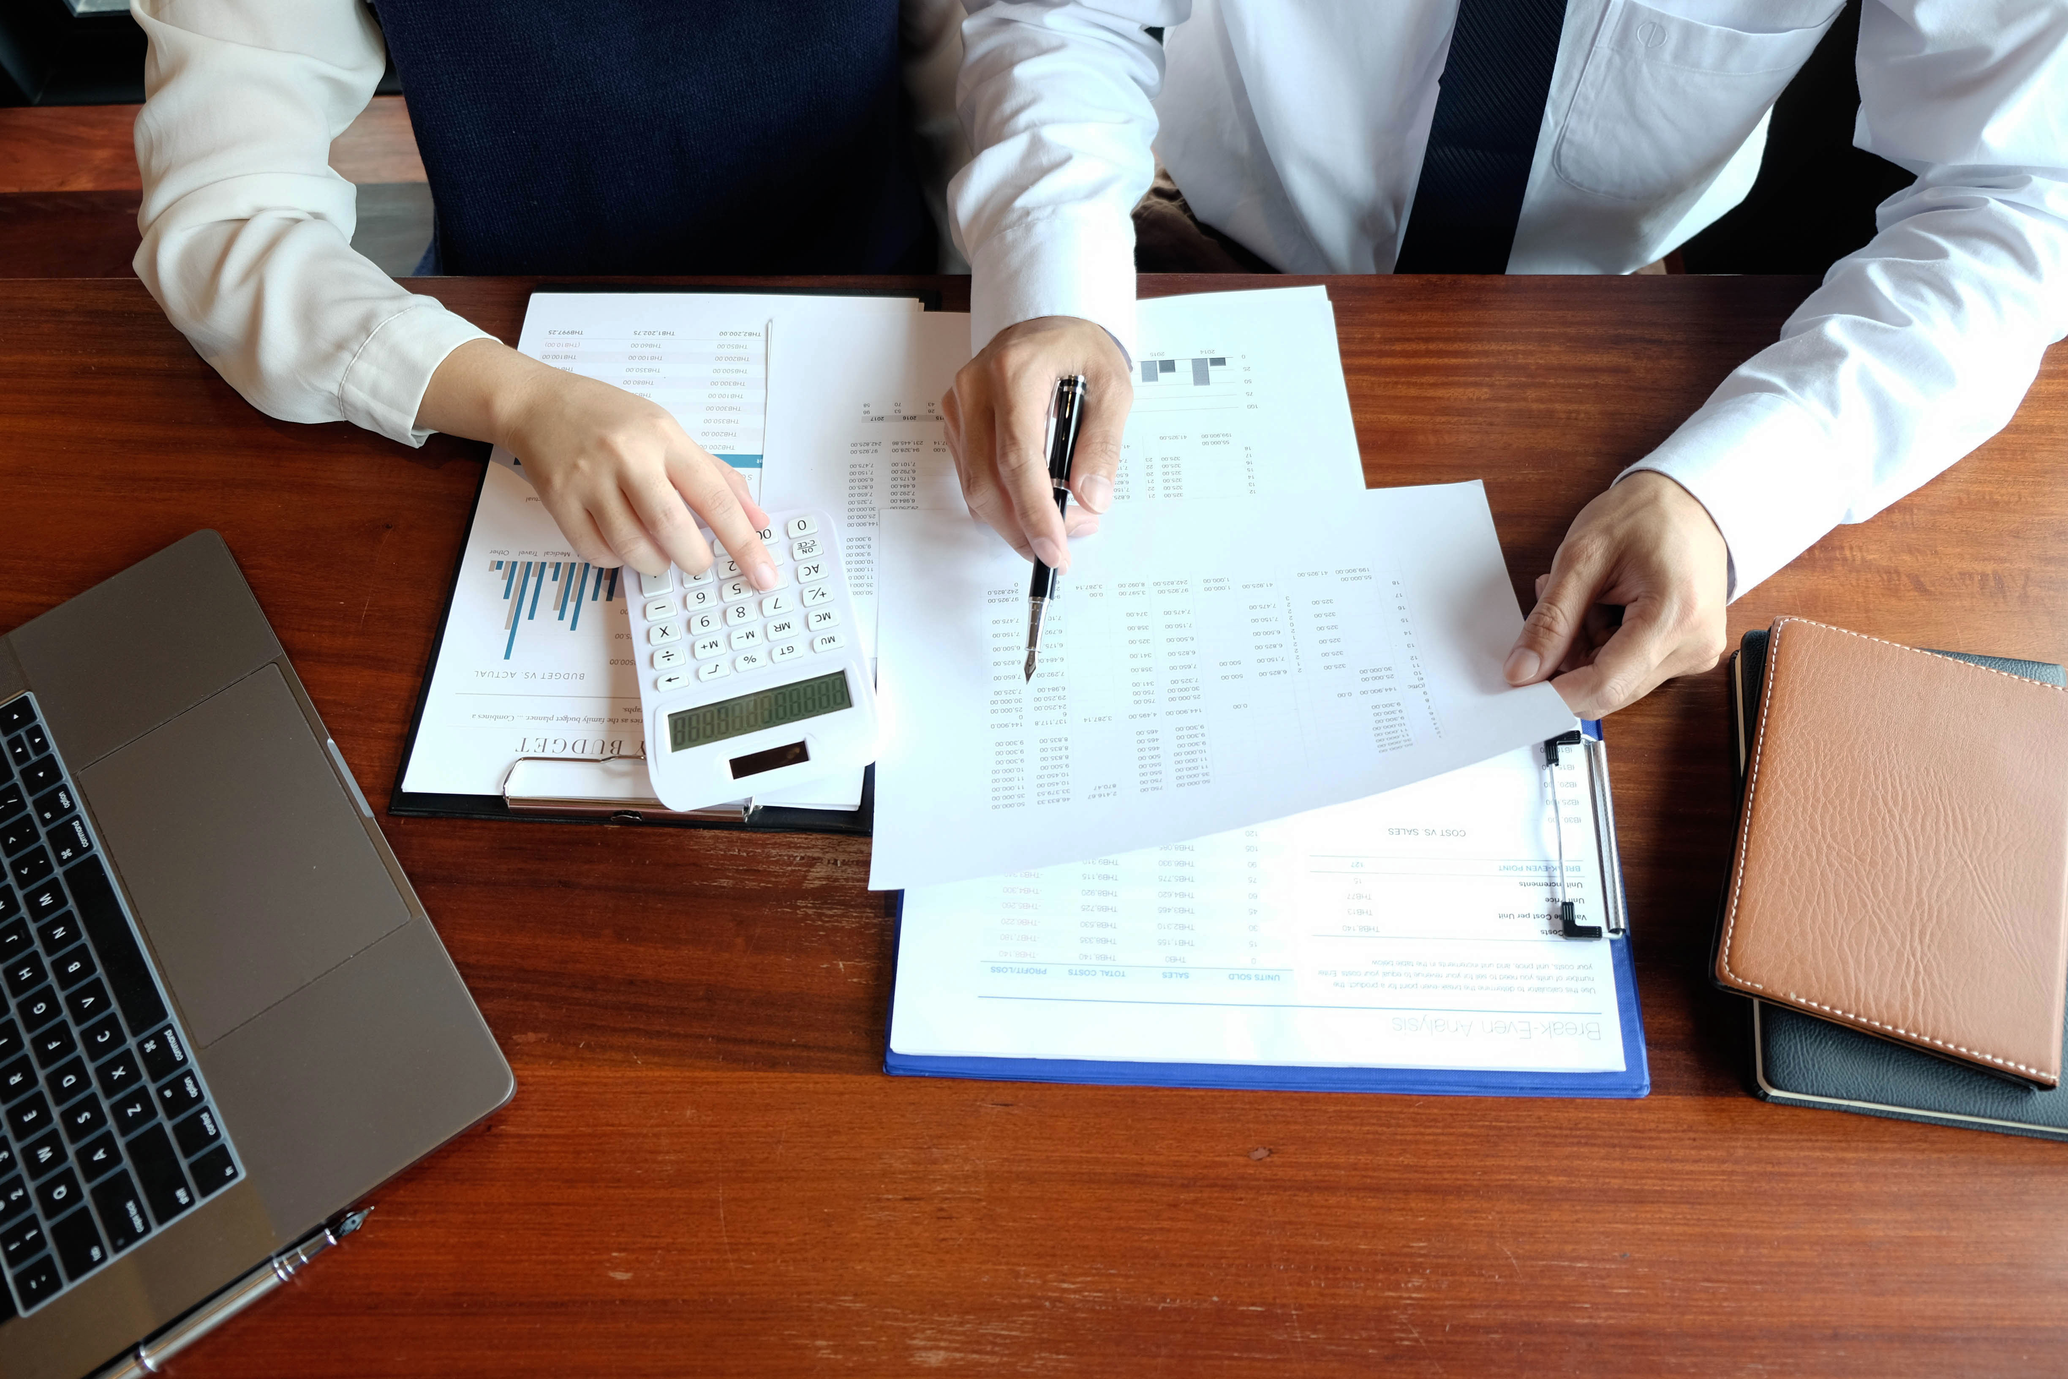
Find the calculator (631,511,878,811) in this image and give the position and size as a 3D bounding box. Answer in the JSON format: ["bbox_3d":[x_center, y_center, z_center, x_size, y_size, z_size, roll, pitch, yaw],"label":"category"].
[{"bbox_3d":[-0.129,-0.017,0.708,0.105,0.025,0.147,-13,58,-5],"label":"calculator"}]

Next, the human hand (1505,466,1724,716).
[{"bbox_3d":[0.247,-0.028,0.653,0.085,0.085,0.120,34,68,18],"label":"human hand"}]

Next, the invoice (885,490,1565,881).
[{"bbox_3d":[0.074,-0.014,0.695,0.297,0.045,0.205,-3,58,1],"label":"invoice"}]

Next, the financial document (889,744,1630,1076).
[{"bbox_3d":[0.093,0.058,0.678,0.297,0.006,0.210,1,62,2],"label":"financial document"}]

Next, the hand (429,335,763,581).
[{"bbox_3d":[-0.207,-0.103,0.722,0.188,0.068,0.080,31,67,17],"label":"hand"}]

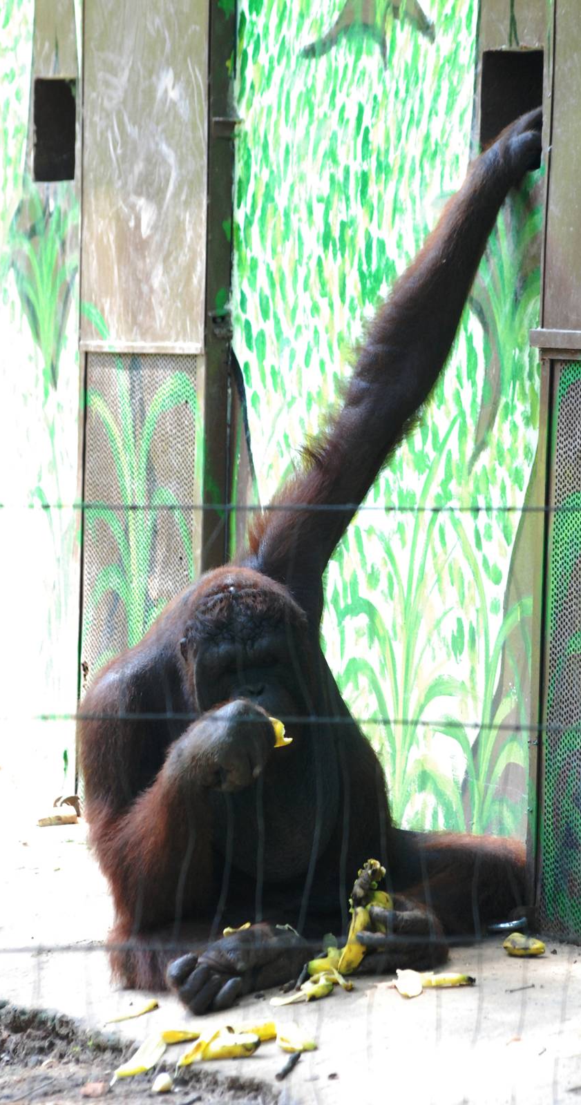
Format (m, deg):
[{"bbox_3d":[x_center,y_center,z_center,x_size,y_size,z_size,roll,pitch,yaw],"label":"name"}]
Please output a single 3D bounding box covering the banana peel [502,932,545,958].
[{"bbox_3d":[0.389,0.653,11.500,0.074,0.036,0.042,0,3,-9],"label":"banana peel"}]

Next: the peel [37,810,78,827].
[{"bbox_3d":[-0.458,0.523,13.600,0.080,0.026,0.035,-1,3,-24],"label":"peel"}]

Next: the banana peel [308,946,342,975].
[{"bbox_3d":[0.058,0.689,11.650,0.060,0.049,0.050,1,2,0],"label":"banana peel"}]

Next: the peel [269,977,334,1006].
[{"bbox_3d":[0.019,0.714,11.250,0.105,0.036,0.055,-1,4,-30],"label":"peel"}]

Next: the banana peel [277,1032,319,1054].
[{"bbox_3d":[0.011,0.777,10.950,0.066,0.033,0.055,1,2,0],"label":"banana peel"}]

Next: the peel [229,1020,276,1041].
[{"bbox_3d":[-0.062,0.764,11.050,0.082,0.034,0.050,1,2,0],"label":"peel"}]

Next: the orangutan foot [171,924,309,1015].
[{"bbox_3d":[-0.086,0.674,11.200,0.210,0.125,0.125,-1,4,-33],"label":"orangutan foot"}]

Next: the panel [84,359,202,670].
[{"bbox_3d":[-0.318,0.080,14.400,0.030,0.990,0.630,1,2,-23],"label":"panel"}]

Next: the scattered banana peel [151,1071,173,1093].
[{"bbox_3d":[-0.194,0.805,10.500,0.035,0.033,0.036,1,2,0],"label":"scattered banana peel"}]

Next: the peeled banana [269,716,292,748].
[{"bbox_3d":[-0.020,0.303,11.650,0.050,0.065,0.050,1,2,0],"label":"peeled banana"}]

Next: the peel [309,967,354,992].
[{"bbox_3d":[0.068,0.716,11.600,0.075,0.038,0.060,1,2,0],"label":"peel"}]

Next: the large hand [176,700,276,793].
[{"bbox_3d":[-0.104,0.317,11.300,0.125,0.145,0.125,-2,4,-34],"label":"large hand"}]

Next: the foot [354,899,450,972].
[{"bbox_3d":[0.183,0.631,11.400,0.165,0.115,0.110,-1,4,-30],"label":"foot"}]

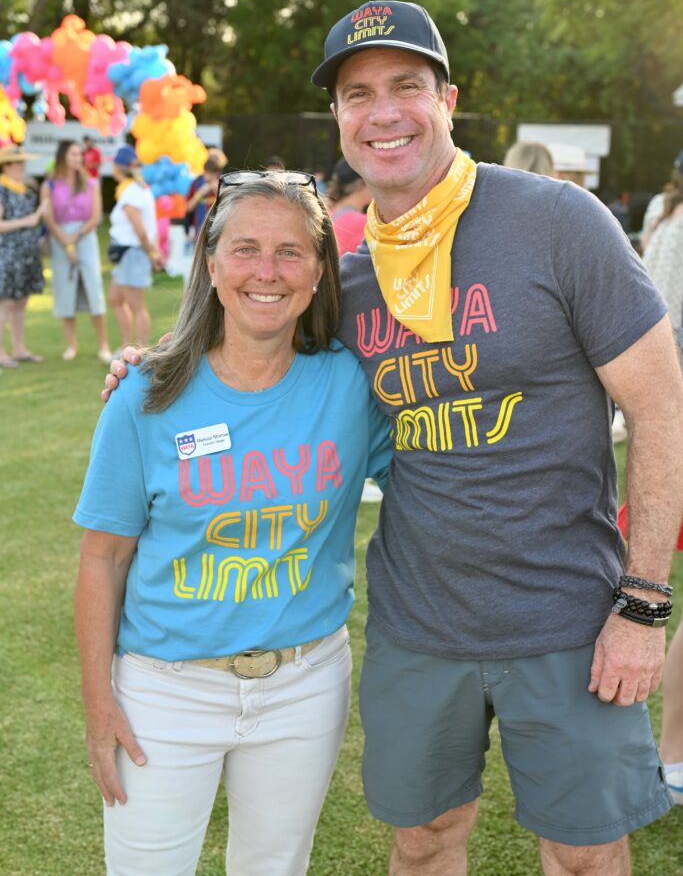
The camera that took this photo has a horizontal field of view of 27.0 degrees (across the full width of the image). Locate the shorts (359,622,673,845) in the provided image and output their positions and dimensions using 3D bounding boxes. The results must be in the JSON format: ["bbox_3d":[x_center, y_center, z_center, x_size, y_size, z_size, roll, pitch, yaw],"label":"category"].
[{"bbox_3d":[0.261,0.380,2.160,0.460,0.400,0.310,2,11,18],"label":"shorts"}]

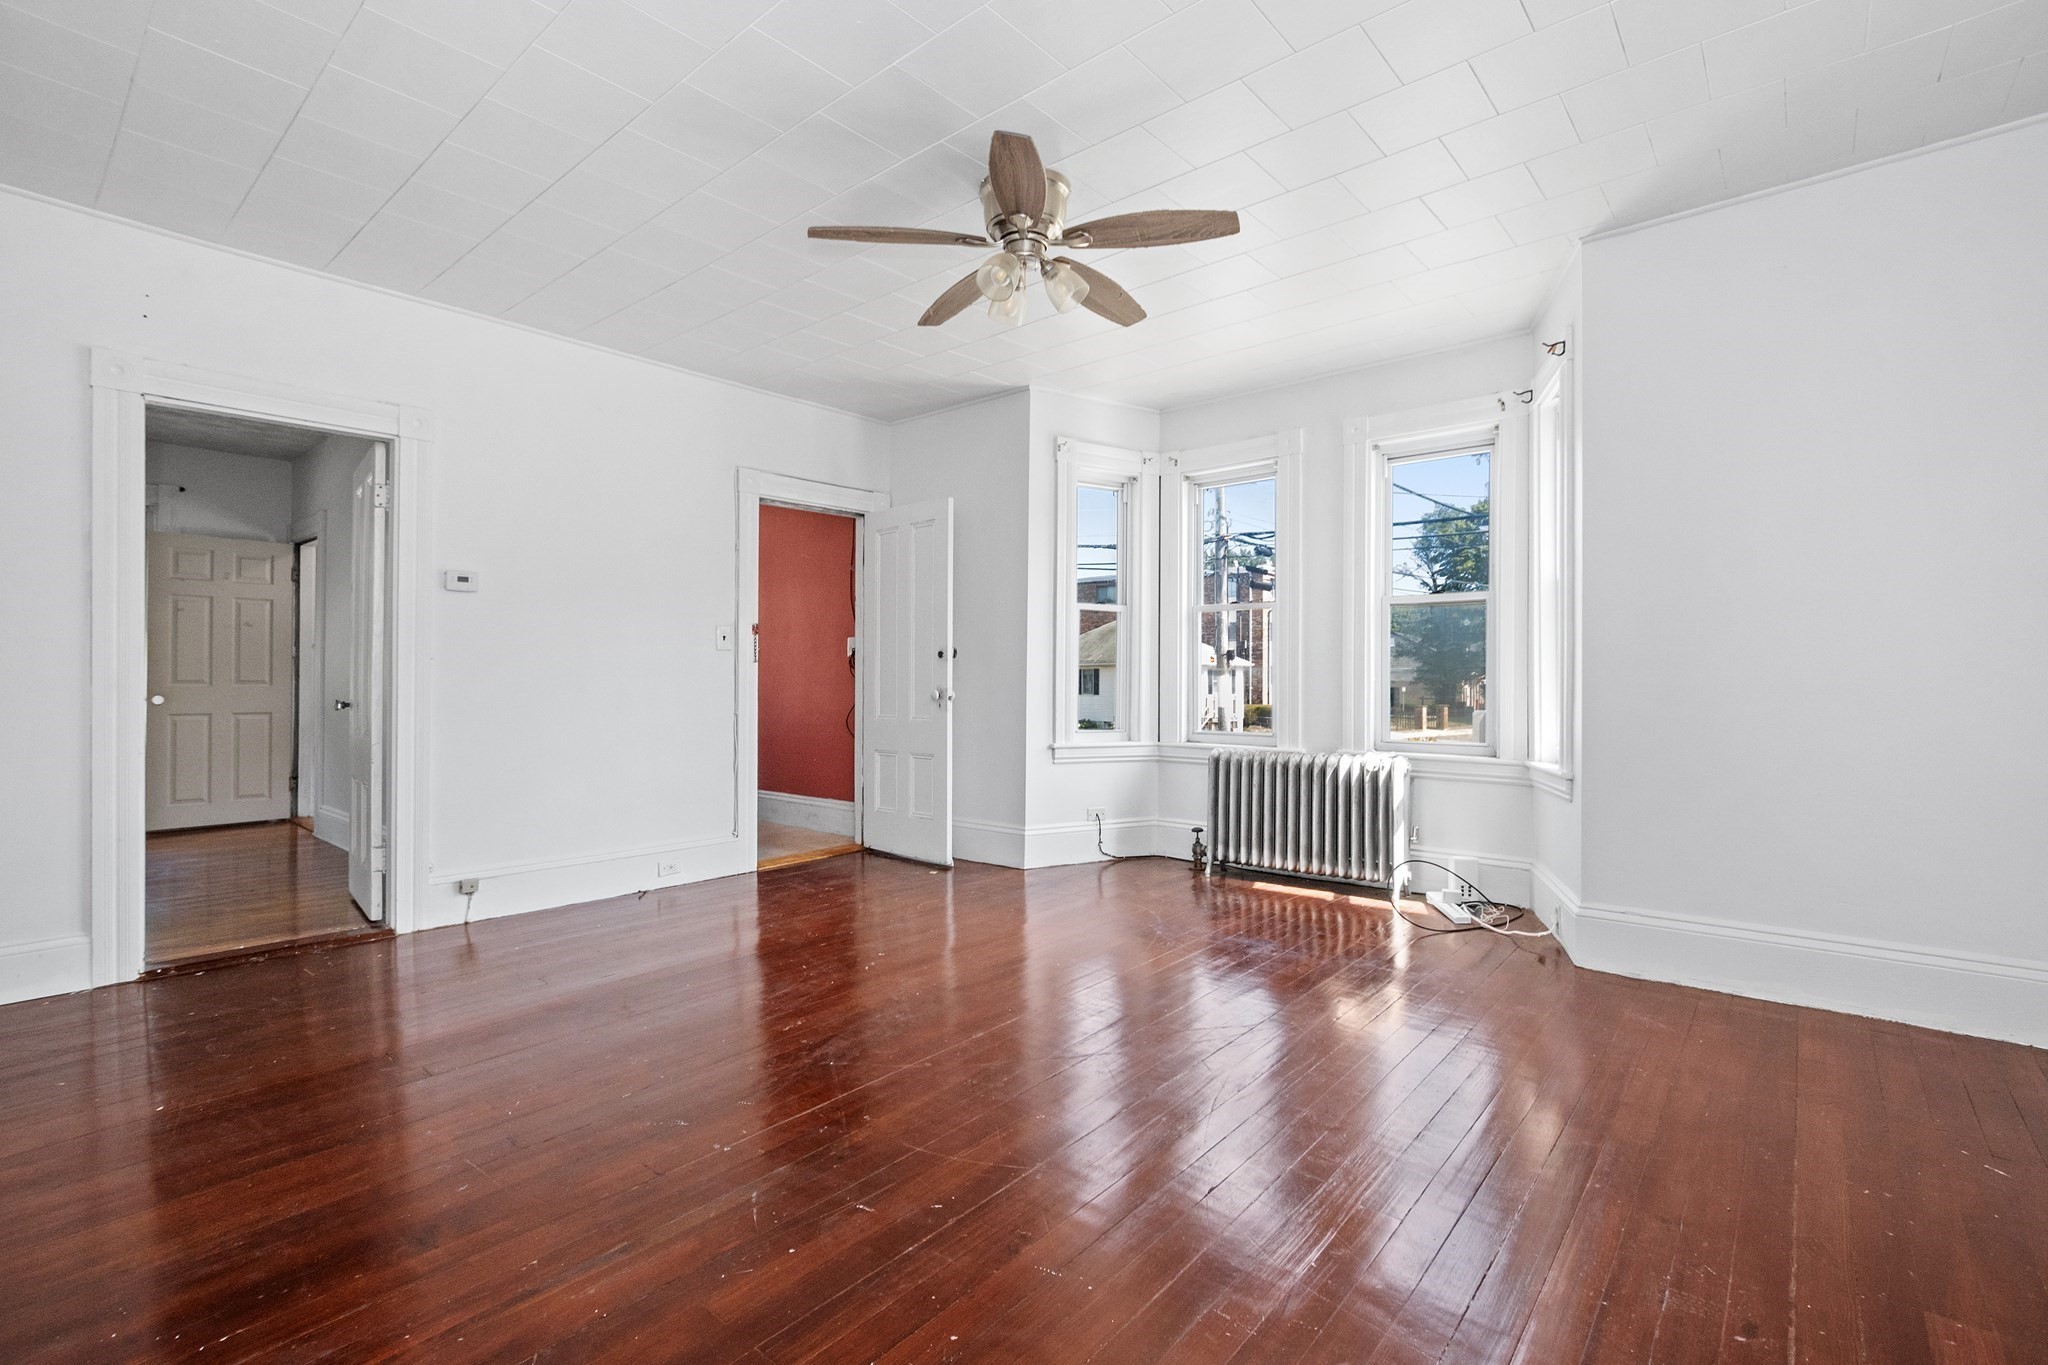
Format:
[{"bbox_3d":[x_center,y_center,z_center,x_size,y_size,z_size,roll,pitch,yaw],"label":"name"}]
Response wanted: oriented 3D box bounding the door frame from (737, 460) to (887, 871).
[{"bbox_3d":[-1.225,-0.060,5.050,0.130,2.210,1.050,0,0,44],"label":"door frame"}]

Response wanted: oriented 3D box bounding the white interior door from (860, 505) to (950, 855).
[{"bbox_3d":[-0.690,0.000,5.060,0.710,2.070,0.040,0,0,37],"label":"white interior door"}]

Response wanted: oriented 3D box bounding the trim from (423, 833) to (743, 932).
[{"bbox_3d":[-2.037,0.942,4.163,0.025,0.210,1.500,0,0,44],"label":"trim"}]

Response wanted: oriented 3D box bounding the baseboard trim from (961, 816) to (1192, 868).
[{"bbox_3d":[0.300,0.927,4.943,1.410,0.235,0.300,0,0,-6],"label":"baseboard trim"}]

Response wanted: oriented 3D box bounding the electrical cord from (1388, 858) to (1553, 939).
[{"bbox_3d":[1.970,0.950,3.800,0.620,0.200,0.560,0,0,35],"label":"electrical cord"}]

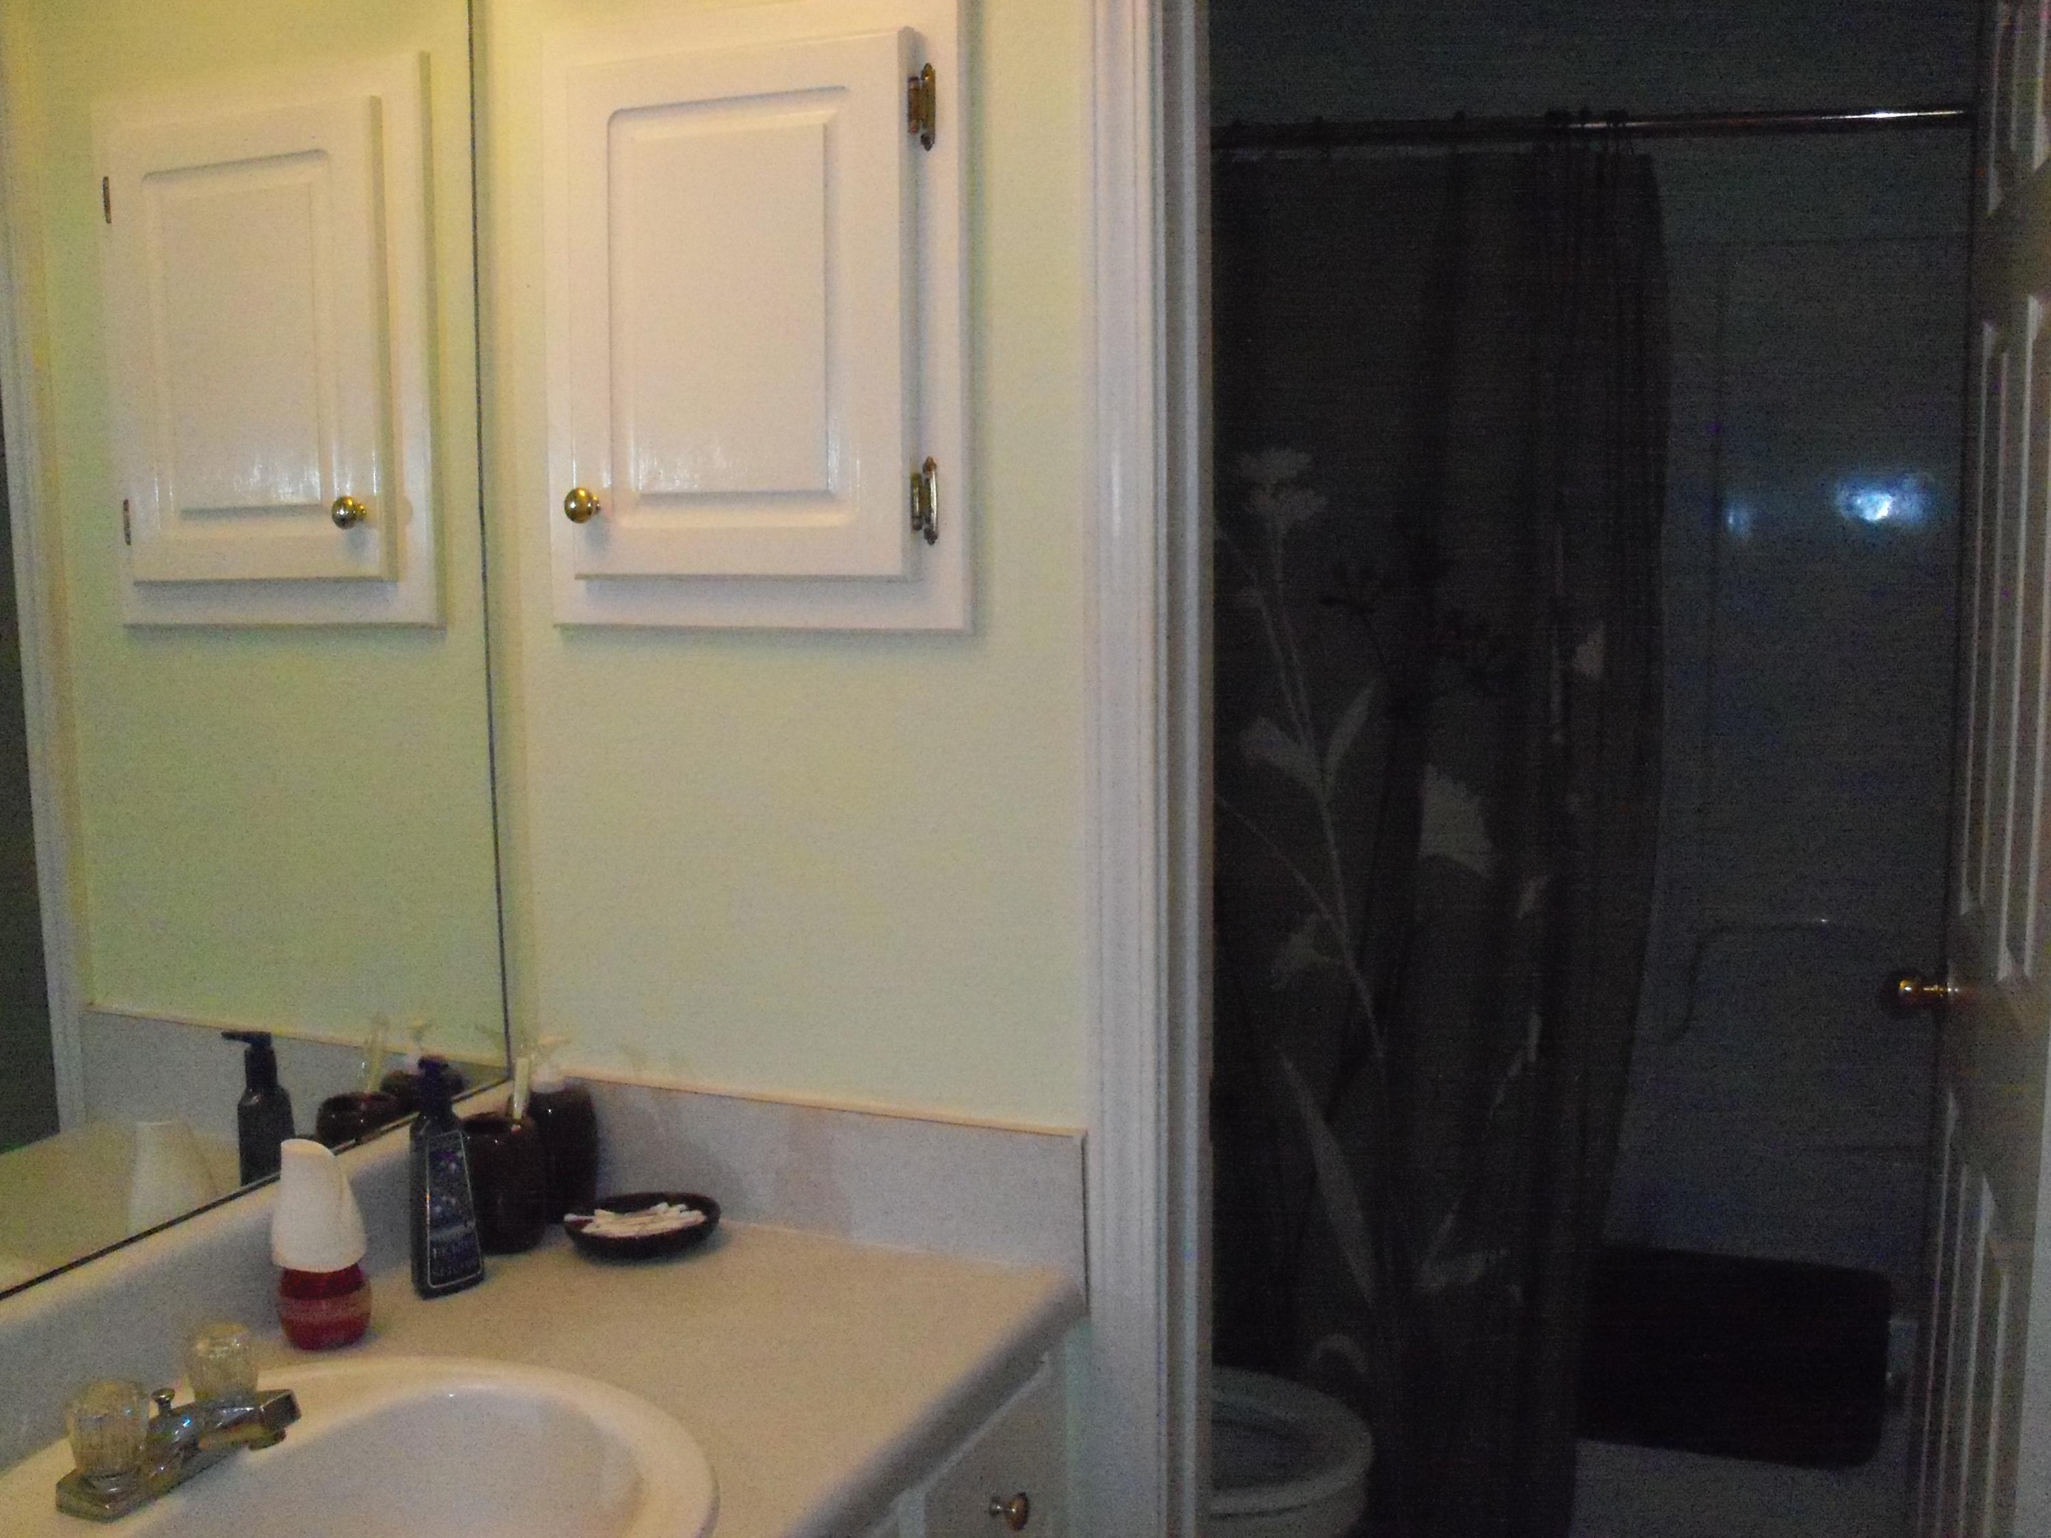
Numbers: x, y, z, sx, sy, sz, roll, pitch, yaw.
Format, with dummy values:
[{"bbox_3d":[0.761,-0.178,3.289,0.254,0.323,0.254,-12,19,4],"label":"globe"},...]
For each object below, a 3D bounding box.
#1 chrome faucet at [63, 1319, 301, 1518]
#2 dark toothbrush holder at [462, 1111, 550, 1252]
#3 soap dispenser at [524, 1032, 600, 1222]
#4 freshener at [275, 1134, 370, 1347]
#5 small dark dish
[{"bbox_3d":[-0.522,0.409,1.324,0.122,0.080,0.158,3,8,22],"label":"chrome faucet"},{"bbox_3d":[-0.453,0.358,1.797,0.077,0.106,0.077,-1,7,0],"label":"dark toothbrush holder"},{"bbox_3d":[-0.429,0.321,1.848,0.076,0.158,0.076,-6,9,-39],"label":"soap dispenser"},{"bbox_3d":[-0.533,0.360,1.569,0.064,0.146,0.062,0,7,2],"label":"freshener"},{"bbox_3d":[-0.325,0.394,1.770,0.132,0.030,0.108,-5,9,-33],"label":"small dark dish"}]

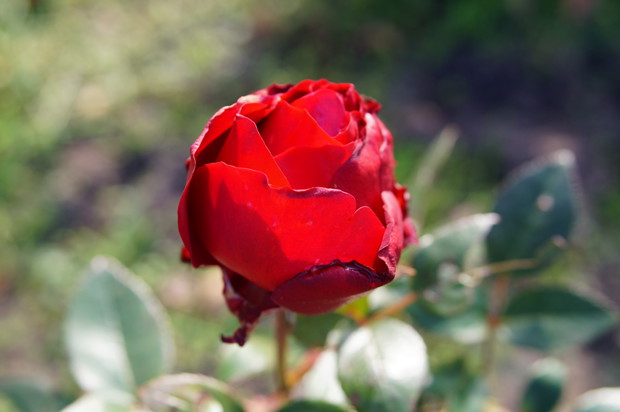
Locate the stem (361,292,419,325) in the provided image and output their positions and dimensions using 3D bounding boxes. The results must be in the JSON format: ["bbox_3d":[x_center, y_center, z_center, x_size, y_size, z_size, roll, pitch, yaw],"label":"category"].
[{"bbox_3d":[0.033,0.042,0.315,0.026,0.004,0.004,-29,0,-11],"label":"stem"}]

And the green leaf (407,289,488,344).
[{"bbox_3d":[0.064,0.052,0.360,0.040,0.022,0.020,0,23,0],"label":"green leaf"}]

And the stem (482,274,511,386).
[{"bbox_3d":[0.086,0.058,0.360,0.007,0.050,0.007,5,21,-2],"label":"stem"}]

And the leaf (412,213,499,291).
[{"bbox_3d":[0.061,0.020,0.330,0.030,0.038,0.014,41,7,25],"label":"leaf"}]

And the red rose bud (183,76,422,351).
[{"bbox_3d":[-0.004,0.001,0.280,0.082,0.088,0.078,6,20,-2],"label":"red rose bud"}]

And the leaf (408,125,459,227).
[{"bbox_3d":[0.064,-0.016,0.400,0.014,0.056,0.012,22,-3,32],"label":"leaf"}]

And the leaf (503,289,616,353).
[{"bbox_3d":[0.119,0.054,0.370,0.054,0.028,0.020,0,23,0],"label":"leaf"}]

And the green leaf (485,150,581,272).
[{"bbox_3d":[0.106,0.003,0.370,0.038,0.058,0.016,24,0,5],"label":"green leaf"}]

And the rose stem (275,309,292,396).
[{"bbox_3d":[-0.010,0.055,0.295,0.006,0.036,0.006,1,23,0],"label":"rose stem"}]

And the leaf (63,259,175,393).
[{"bbox_3d":[-0.082,0.052,0.335,0.043,0.058,0.014,-13,6,-8],"label":"leaf"}]

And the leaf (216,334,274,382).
[{"bbox_3d":[-0.030,0.071,0.360,0.028,0.023,0.014,-17,20,-7],"label":"leaf"}]

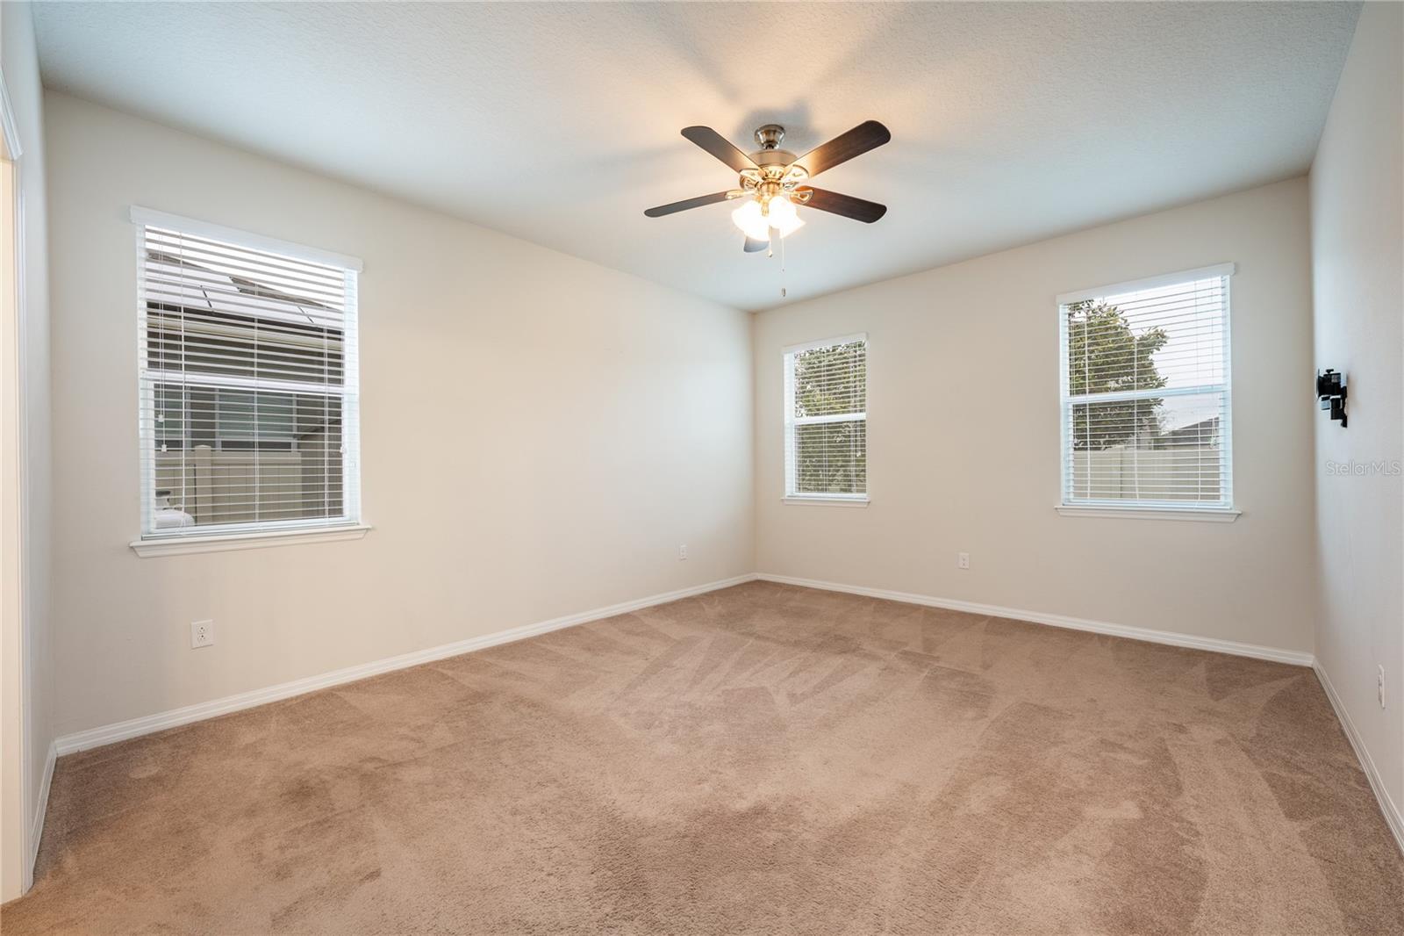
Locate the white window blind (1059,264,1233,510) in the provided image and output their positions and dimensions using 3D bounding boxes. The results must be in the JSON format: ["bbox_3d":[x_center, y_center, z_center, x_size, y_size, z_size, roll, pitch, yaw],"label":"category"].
[{"bbox_3d":[2.849,-0.478,3.549,0.885,1.465,0.070,-1,0,43],"label":"white window blind"}]

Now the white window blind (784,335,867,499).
[{"bbox_3d":[1.151,-0.455,5.138,0.885,1.475,0.070,-1,0,43],"label":"white window blind"}]

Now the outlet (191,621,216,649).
[{"bbox_3d":[-2.348,0.783,2.569,0.010,0.118,0.072,-1,0,43],"label":"outlet"}]

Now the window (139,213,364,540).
[{"bbox_3d":[-2.218,-0.423,2.751,0.070,1.475,0.885,-1,0,43],"label":"window"}]

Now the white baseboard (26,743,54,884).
[{"bbox_3d":[-2.288,1.147,1.900,1.000,0.073,0.014,-1,0,43],"label":"white baseboard"}]

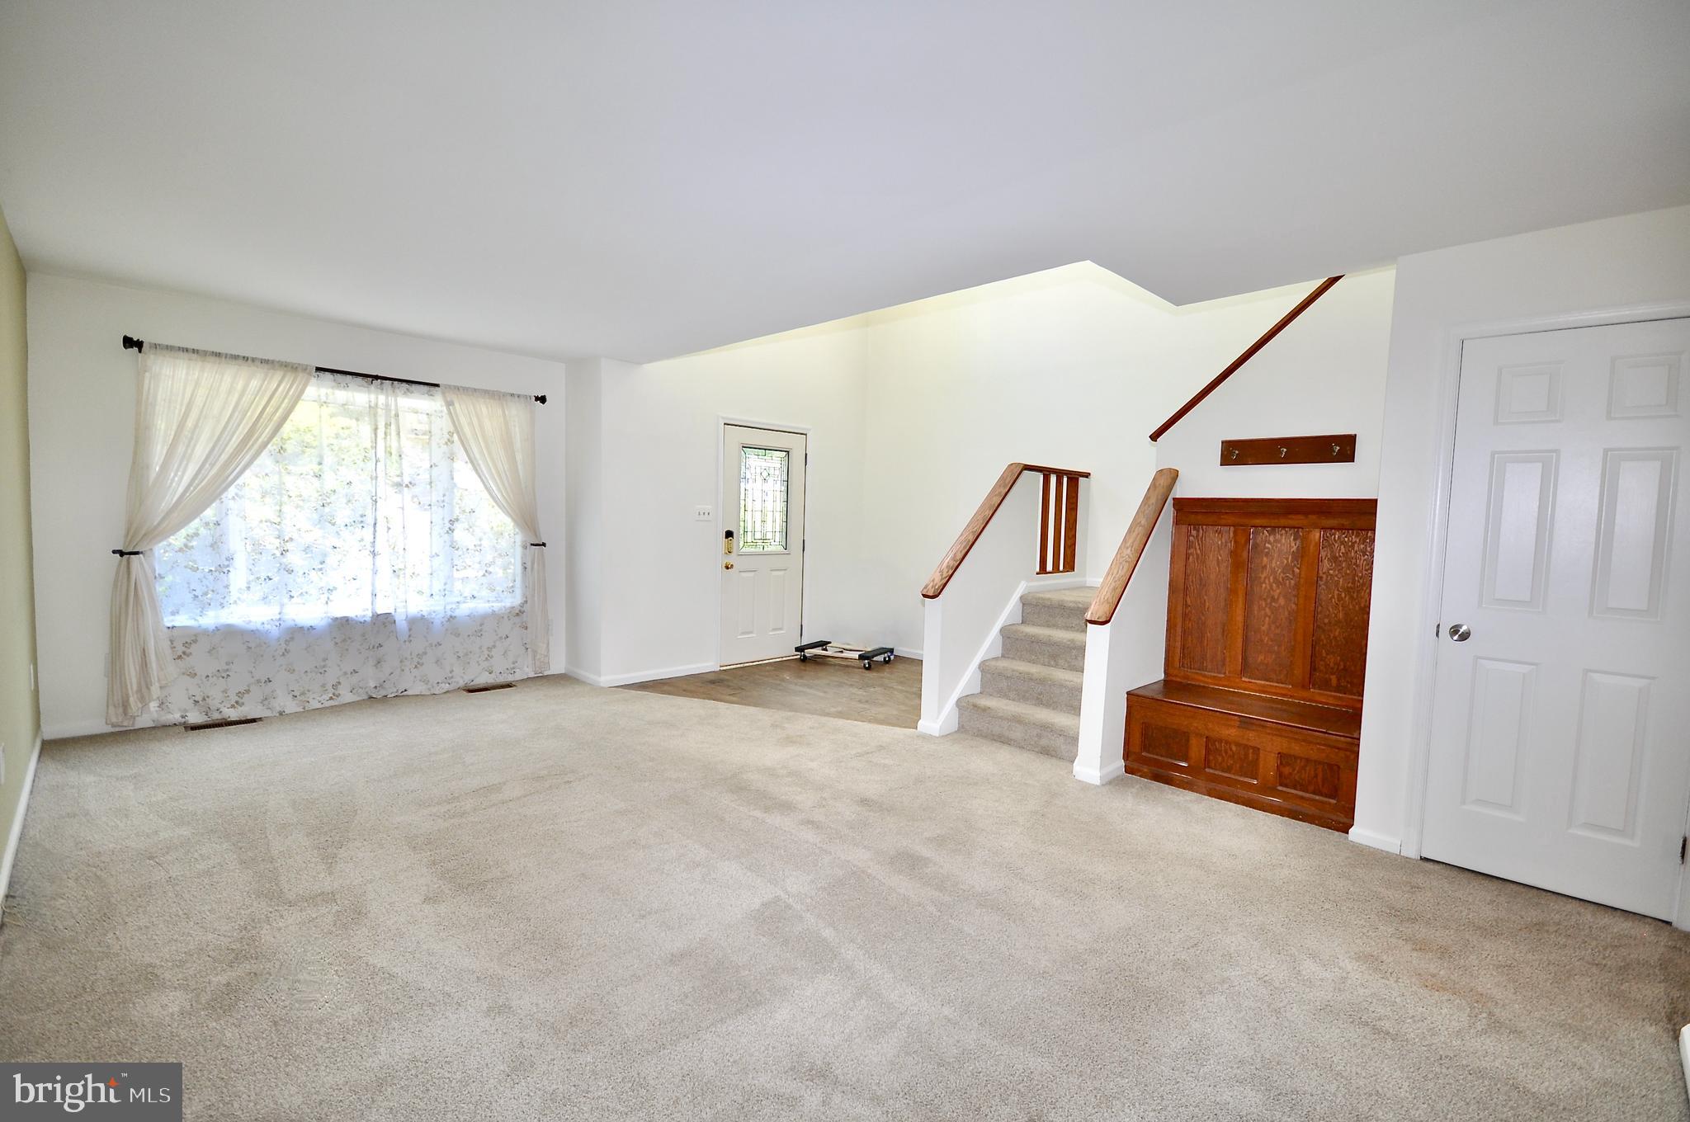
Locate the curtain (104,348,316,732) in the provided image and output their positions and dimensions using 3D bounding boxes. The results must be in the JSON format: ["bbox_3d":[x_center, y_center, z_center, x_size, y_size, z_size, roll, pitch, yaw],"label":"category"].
[{"bbox_3d":[-3.673,-0.148,4.113,0.926,2.125,0.120,-1,5,-42],"label":"curtain"}]

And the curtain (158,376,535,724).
[{"bbox_3d":[-3.087,-0.148,4.578,0.090,2.095,2.080,5,5,45],"label":"curtain"}]

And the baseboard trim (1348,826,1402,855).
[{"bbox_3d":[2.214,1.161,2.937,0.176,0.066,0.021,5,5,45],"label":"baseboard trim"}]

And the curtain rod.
[{"bbox_3d":[-3.050,-1.186,4.525,0.100,0.075,2.240,5,5,45],"label":"curtain rod"}]

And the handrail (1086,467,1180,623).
[{"bbox_3d":[1.582,-0.121,3.820,0.132,0.039,1.170,5,49,45],"label":"handrail"}]

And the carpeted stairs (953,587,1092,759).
[{"bbox_3d":[1.606,0.664,4.680,0.900,0.810,1.700,5,5,43],"label":"carpeted stairs"}]

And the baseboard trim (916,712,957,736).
[{"bbox_3d":[0.589,1.007,4.378,0.175,0.105,0.235,5,5,43],"label":"baseboard trim"}]

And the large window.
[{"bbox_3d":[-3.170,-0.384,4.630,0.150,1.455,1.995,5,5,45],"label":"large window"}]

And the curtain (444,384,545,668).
[{"bbox_3d":[-2.532,-0.172,5.128,0.723,2.115,0.120,-1,5,-42],"label":"curtain"}]

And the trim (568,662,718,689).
[{"bbox_3d":[-1.654,0.877,5.780,0.615,0.080,1.000,5,5,45],"label":"trim"}]

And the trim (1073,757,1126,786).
[{"bbox_3d":[1.324,1.069,3.667,0.165,0.110,0.255,5,5,43],"label":"trim"}]

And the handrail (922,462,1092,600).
[{"bbox_3d":[1.204,-0.238,4.909,0.140,0.900,1.980,5,5,43],"label":"handrail"}]

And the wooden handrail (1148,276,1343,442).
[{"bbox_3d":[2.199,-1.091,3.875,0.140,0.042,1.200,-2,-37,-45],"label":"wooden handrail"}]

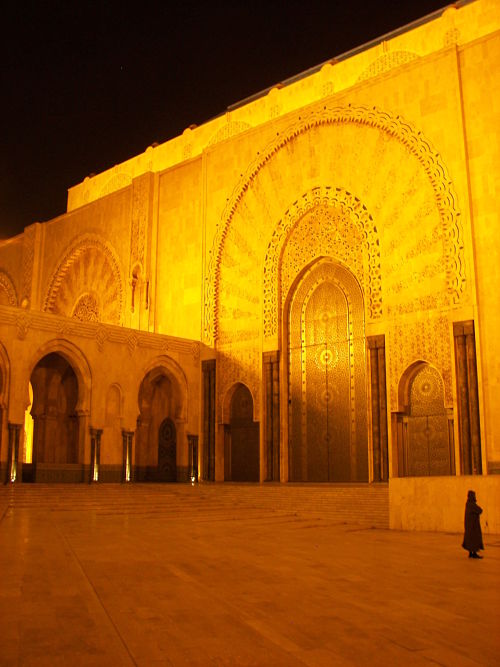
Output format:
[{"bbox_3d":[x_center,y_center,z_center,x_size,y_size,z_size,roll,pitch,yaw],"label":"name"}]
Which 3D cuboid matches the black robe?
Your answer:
[{"bbox_3d":[5.876,5.042,18.234,0.520,1.367,0.450,0,-11,0],"label":"black robe"}]

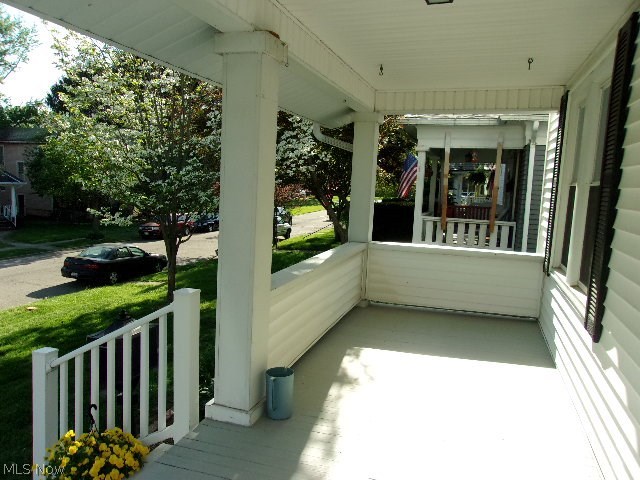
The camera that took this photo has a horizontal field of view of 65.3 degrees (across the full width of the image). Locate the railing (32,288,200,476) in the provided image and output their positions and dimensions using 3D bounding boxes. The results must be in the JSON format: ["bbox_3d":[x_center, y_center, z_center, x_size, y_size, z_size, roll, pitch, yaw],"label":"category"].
[{"bbox_3d":[-1.346,0.984,3.247,1.245,1.470,0.115,4,6,18],"label":"railing"}]

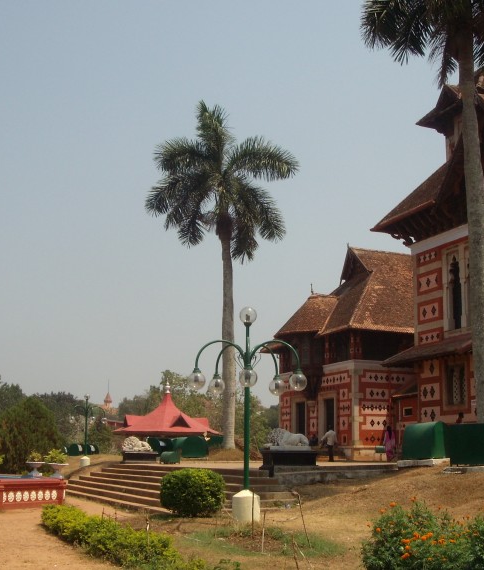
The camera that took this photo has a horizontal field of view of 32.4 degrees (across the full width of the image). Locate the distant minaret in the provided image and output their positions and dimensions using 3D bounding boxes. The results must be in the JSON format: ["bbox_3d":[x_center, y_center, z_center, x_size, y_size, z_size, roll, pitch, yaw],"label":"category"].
[{"bbox_3d":[-32.364,26.334,200.753,2.400,7.652,2.400,0,-11,0],"label":"distant minaret"}]

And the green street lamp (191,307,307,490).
[{"bbox_3d":[0.139,2.387,17.785,2.420,3.915,2.350,0,-11,0],"label":"green street lamp"}]

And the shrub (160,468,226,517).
[{"bbox_3d":[-1.146,4.886,19.706,1.520,1.079,1.500,0,-11,0],"label":"shrub"}]

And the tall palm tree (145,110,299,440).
[{"bbox_3d":[-0.952,-0.969,45.406,7.800,19.366,7.800,0,-11,0],"label":"tall palm tree"}]

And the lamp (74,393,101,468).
[{"bbox_3d":[-9.278,8.806,50.428,2.150,4.348,2.150,0,-11,0],"label":"lamp"}]

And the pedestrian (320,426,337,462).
[{"bbox_3d":[4.040,7.415,38.966,0.680,1.684,0.420,2,-11,-8],"label":"pedestrian"}]

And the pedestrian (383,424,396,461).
[{"bbox_3d":[6.640,7.136,37.558,0.620,1.601,0.420,-1,-11,5],"label":"pedestrian"}]

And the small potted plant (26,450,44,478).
[{"bbox_3d":[-6.406,5.559,25.882,0.610,0.834,0.600,0,-11,0],"label":"small potted plant"}]

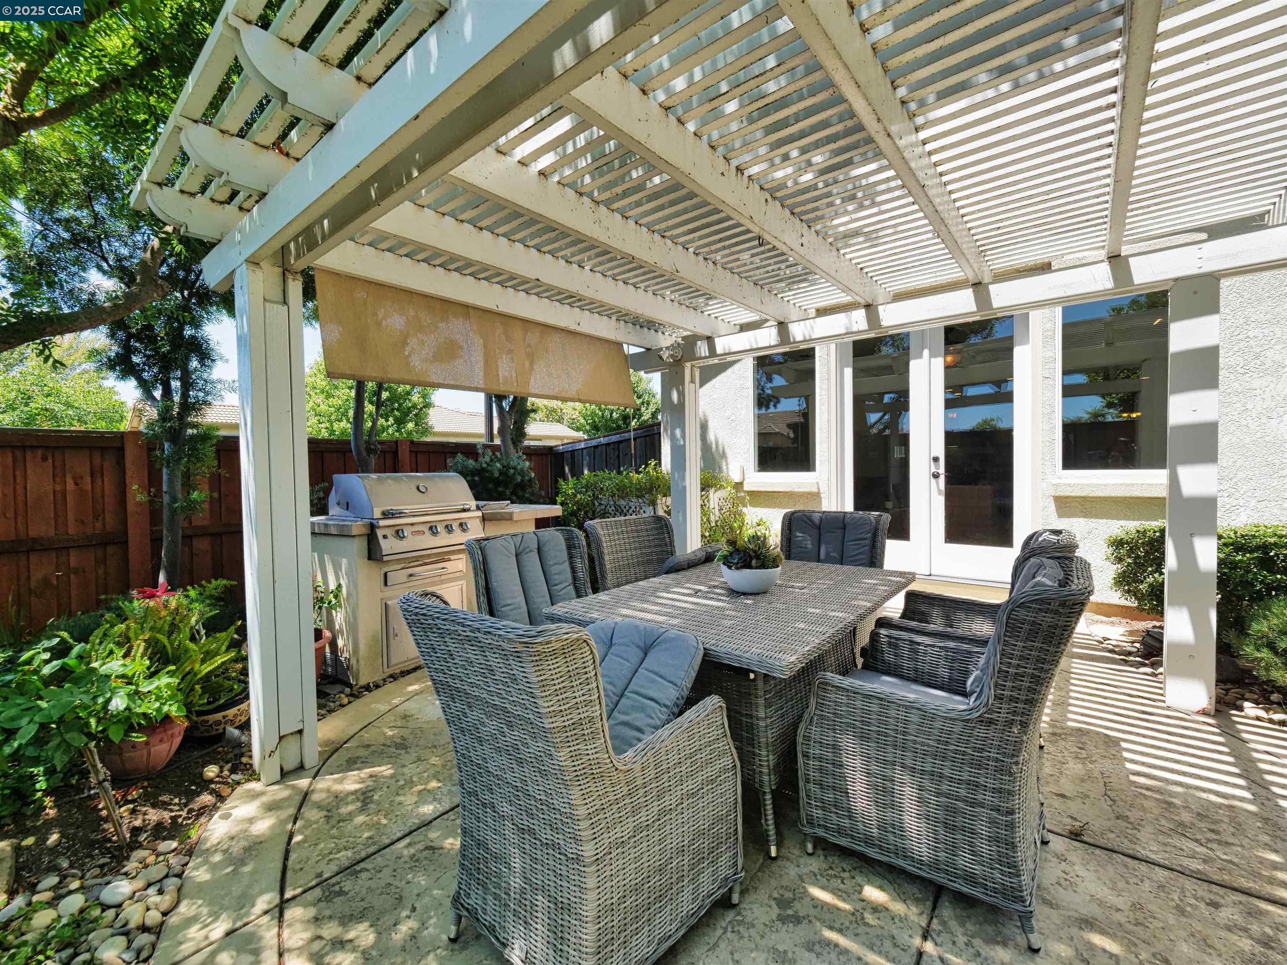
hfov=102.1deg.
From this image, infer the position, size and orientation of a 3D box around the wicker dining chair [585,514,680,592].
[{"bbox_3d":[0.122,0.698,2.871,0.618,0.953,0.741,-2,2,-41],"label":"wicker dining chair"}]

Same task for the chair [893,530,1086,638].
[{"bbox_3d":[1.420,0.689,2.221,0.741,0.953,0.618,0,2,39],"label":"chair"}]

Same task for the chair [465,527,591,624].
[{"bbox_3d":[-0.320,0.718,2.251,0.741,0.953,0.618,0,2,43],"label":"chair"}]

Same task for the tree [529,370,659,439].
[{"bbox_3d":[-1.492,-1.250,15.000,4.200,5.200,4.200,-1,1,0],"label":"tree"}]

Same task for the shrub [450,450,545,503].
[{"bbox_3d":[-1.729,0.445,6.209,1.120,1.580,1.100,-1,1,0],"label":"shrub"}]

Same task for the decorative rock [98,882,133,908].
[{"bbox_3d":[-1.569,1.226,1.551,0.099,0.043,0.065,-1,1,22],"label":"decorative rock"}]

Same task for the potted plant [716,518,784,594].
[{"bbox_3d":[0.461,0.316,2.250,0.270,0.285,0.265,-1,1,0],"label":"potted plant"}]

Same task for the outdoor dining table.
[{"bbox_3d":[0.474,0.820,2.257,0.973,0.722,1.495,0,2,39],"label":"outdoor dining table"}]

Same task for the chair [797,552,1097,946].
[{"bbox_3d":[0.976,0.708,1.650,0.741,0.953,0.618,0,2,40],"label":"chair"}]

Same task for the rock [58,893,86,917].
[{"bbox_3d":[-1.659,1.228,1.511,0.095,0.037,0.056,0,2,41],"label":"rock"}]

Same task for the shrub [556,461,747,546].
[{"bbox_3d":[0.068,0.555,5.511,2.000,1.360,0.850,0,1,27],"label":"shrub"}]

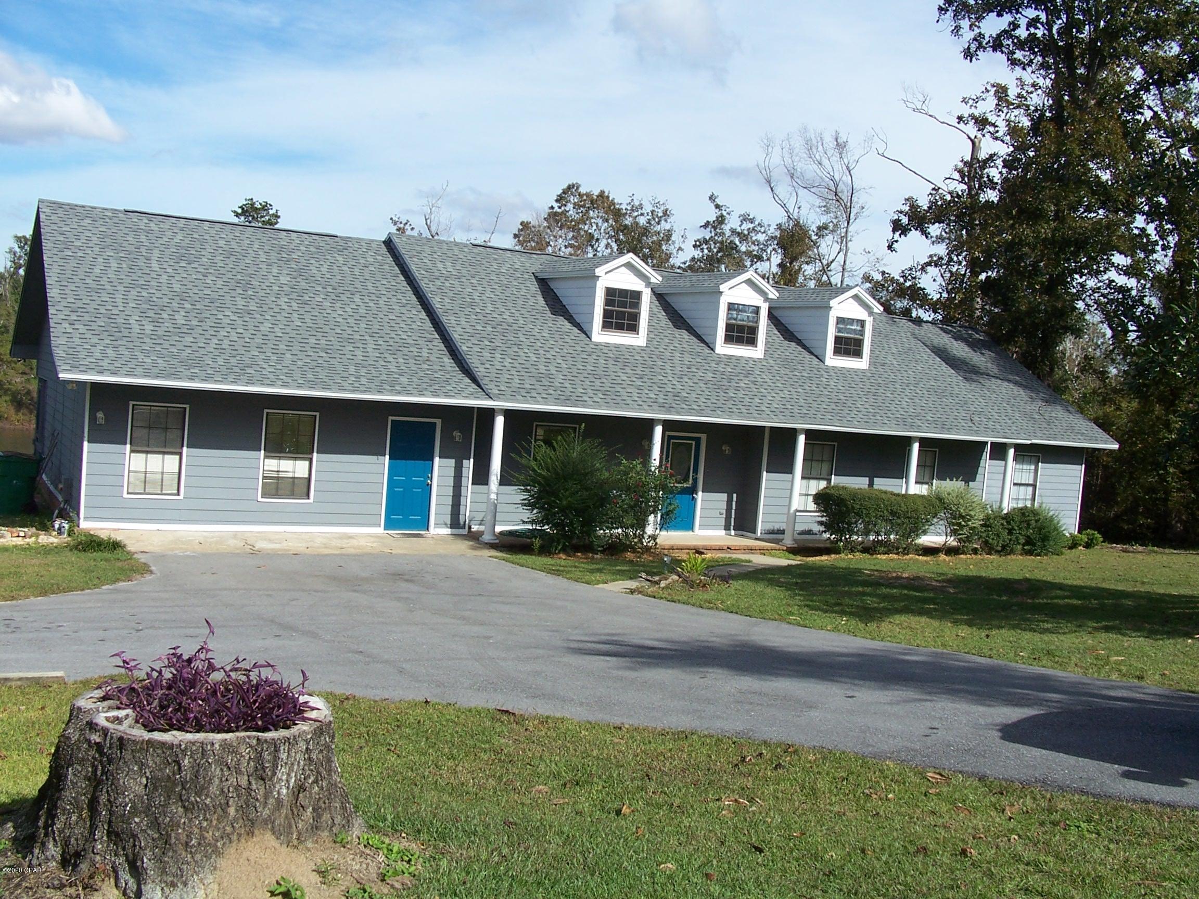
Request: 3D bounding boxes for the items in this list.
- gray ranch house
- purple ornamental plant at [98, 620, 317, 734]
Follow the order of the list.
[{"bbox_3d":[-0.281,-1.488,29.073,24.301,5.878,11.413,3,4,-30],"label":"gray ranch house"},{"bbox_3d":[-1.326,0.734,4.100,0.720,0.290,0.600,4,3,-17],"label":"purple ornamental plant"}]

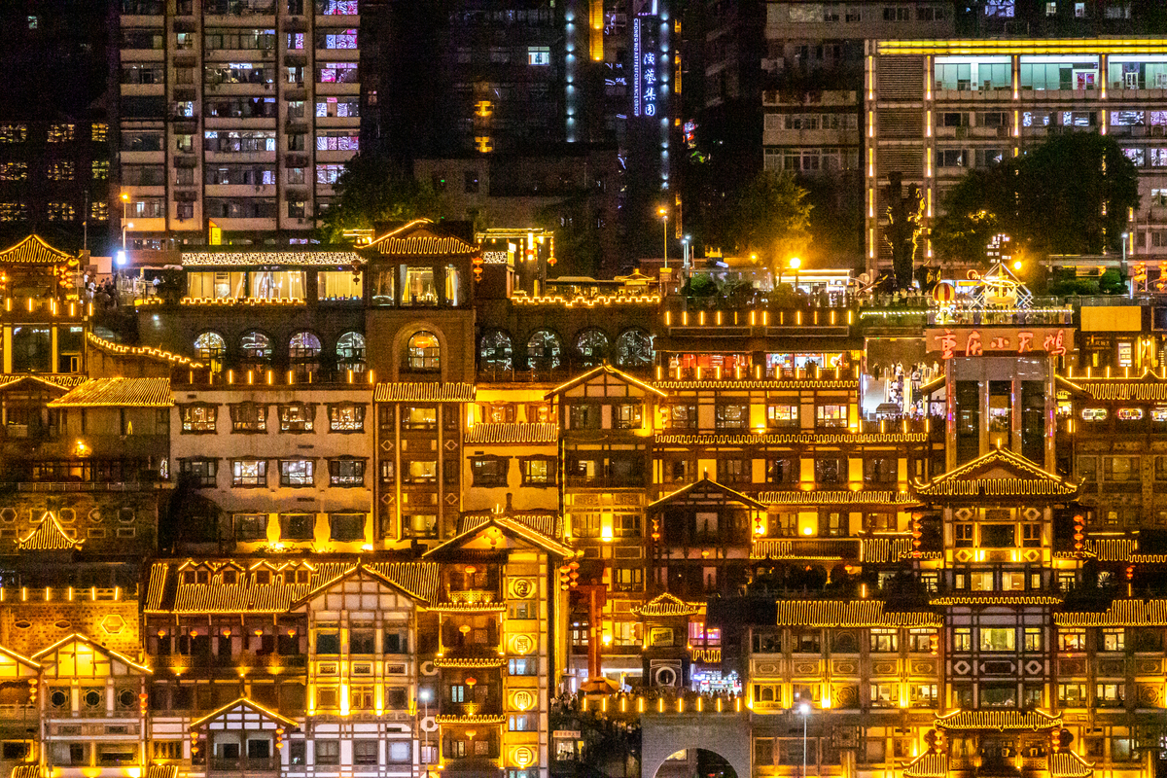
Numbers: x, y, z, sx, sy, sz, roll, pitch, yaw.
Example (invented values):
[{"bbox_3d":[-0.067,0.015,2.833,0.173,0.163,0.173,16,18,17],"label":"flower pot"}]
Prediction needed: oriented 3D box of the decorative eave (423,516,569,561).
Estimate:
[{"bbox_3d":[-6.998,12.137,817.000,11.724,3.560,3.500,0,1,11],"label":"decorative eave"}]

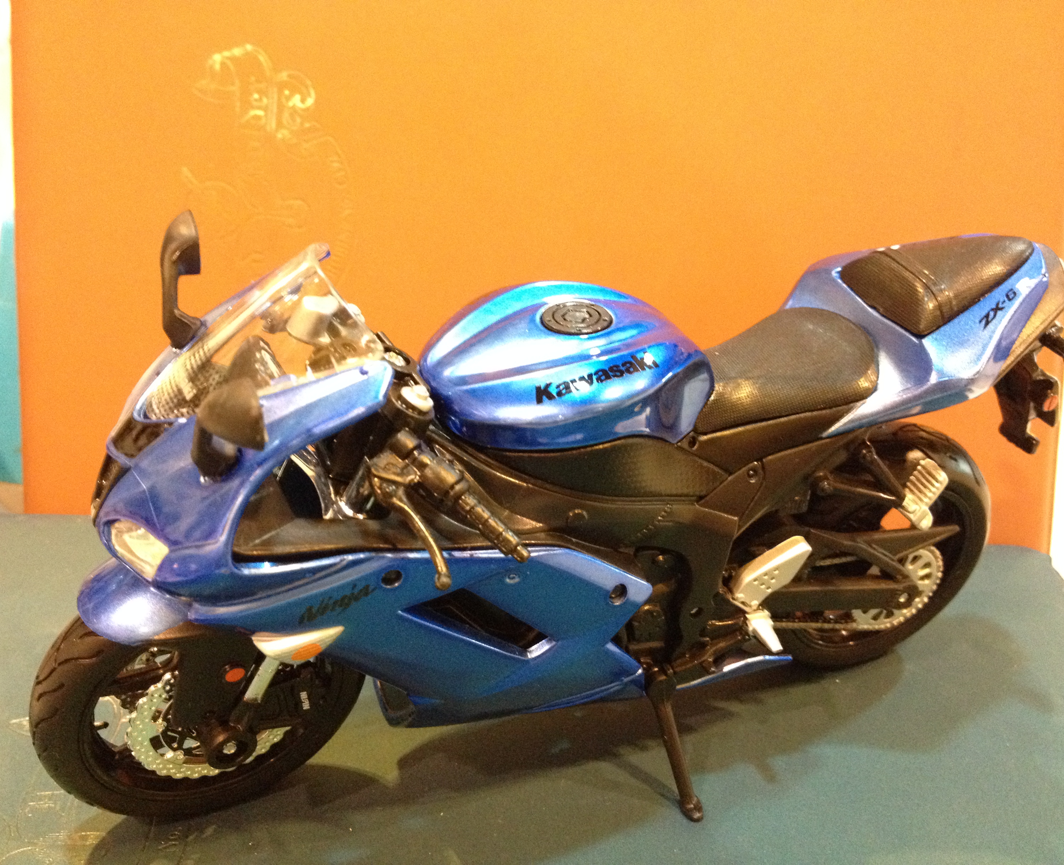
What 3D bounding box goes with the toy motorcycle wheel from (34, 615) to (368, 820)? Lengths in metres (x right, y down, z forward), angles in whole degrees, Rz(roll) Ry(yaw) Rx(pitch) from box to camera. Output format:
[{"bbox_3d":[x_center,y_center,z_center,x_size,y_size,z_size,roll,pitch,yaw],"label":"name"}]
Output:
[{"bbox_3d":[-0.049,0.039,0.176,0.050,0.050,0.010,-11,36,-23],"label":"toy motorcycle wheel"}]

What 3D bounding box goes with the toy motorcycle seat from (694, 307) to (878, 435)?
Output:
[{"bbox_3d":[0.036,-0.010,0.183,0.032,0.013,0.024,-9,34,-19],"label":"toy motorcycle seat"}]

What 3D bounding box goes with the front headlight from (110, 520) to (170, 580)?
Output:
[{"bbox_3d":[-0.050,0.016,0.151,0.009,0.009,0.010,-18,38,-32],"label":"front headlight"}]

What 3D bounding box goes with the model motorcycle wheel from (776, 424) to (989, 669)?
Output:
[{"bbox_3d":[0.061,0.021,0.215,0.052,0.052,0.014,-9,34,-19],"label":"model motorcycle wheel"}]

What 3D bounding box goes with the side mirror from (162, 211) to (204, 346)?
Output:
[{"bbox_3d":[-0.051,-0.023,0.167,0.008,0.018,0.015,-9,34,-19],"label":"side mirror"}]

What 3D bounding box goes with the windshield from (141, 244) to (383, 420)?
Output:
[{"bbox_3d":[-0.036,-0.011,0.150,0.030,0.018,0.035,-9,34,-19],"label":"windshield"}]

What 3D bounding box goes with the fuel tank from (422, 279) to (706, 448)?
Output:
[{"bbox_3d":[0.004,-0.009,0.170,0.047,0.023,0.028,-9,34,-19],"label":"fuel tank"}]

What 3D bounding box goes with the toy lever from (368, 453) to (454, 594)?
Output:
[{"bbox_3d":[-0.016,0.012,0.149,0.010,0.013,0.018,-13,36,-26],"label":"toy lever"}]

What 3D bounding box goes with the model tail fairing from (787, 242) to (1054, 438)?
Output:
[{"bbox_3d":[0.063,-0.018,0.190,0.049,0.024,0.025,-9,34,-19],"label":"model tail fairing"}]

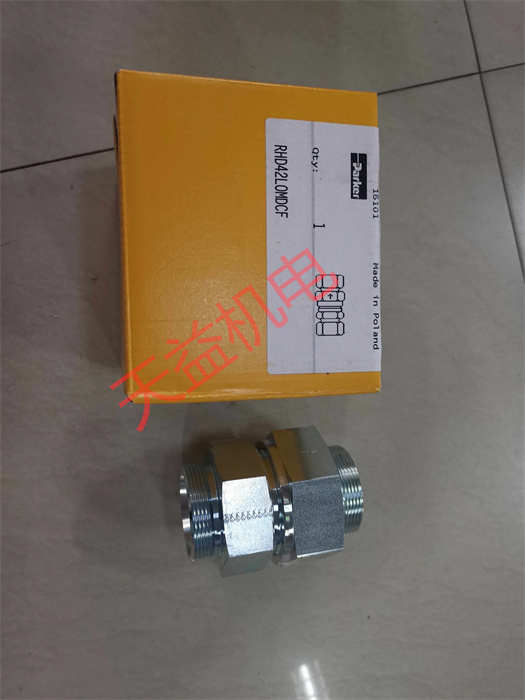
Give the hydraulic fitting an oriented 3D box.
[{"bbox_3d":[0.003,0.088,0.307,0.097,0.070,0.079,-5,94,-15],"label":"hydraulic fitting"}]

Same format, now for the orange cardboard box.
[{"bbox_3d":[-0.018,-0.047,0.266,0.102,0.127,0.119,-2,94,-15],"label":"orange cardboard box"}]

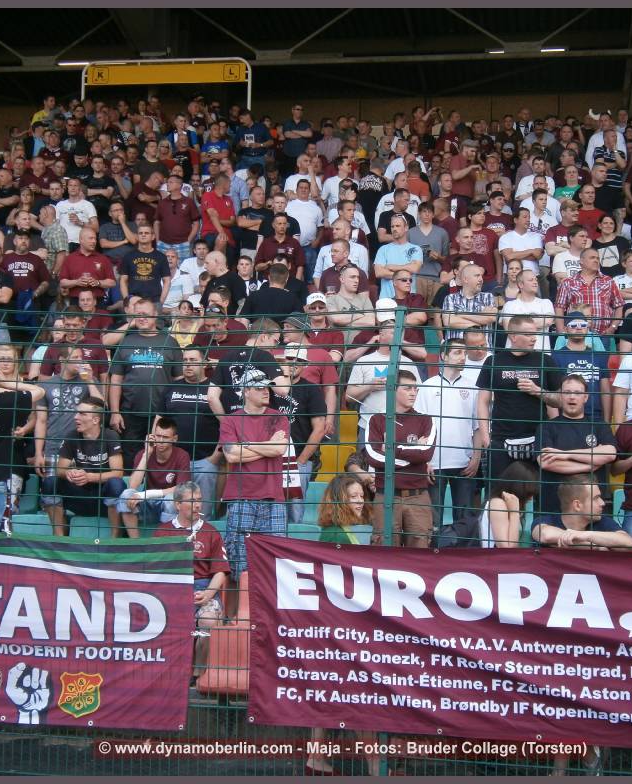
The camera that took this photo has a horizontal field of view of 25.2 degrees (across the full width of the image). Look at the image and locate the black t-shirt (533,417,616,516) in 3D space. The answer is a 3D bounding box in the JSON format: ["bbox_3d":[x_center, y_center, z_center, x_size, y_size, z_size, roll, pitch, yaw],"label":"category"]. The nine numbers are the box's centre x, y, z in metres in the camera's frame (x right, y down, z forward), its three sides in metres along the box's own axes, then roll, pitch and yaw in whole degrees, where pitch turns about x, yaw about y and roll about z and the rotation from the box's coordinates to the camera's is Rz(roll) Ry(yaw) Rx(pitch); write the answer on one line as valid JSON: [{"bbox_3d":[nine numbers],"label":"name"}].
[{"bbox_3d":[1.656,0.473,9.024,0.520,0.660,0.300,1,-5,7],"label":"black t-shirt"}]

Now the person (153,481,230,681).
[{"bbox_3d":[-0.748,1.139,8.500,0.520,1.220,0.720,1,-4,5],"label":"person"}]

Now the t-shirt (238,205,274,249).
[{"bbox_3d":[-0.707,-1.942,16.800,0.500,0.580,0.300,1,-2,9],"label":"t-shirt"}]

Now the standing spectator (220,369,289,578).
[{"bbox_3d":[-0.416,0.739,9.430,0.500,1.800,0.380,2,-5,-7],"label":"standing spectator"}]

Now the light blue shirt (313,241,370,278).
[{"bbox_3d":[0.263,-1.289,15.173,0.580,0.680,0.300,1,-5,9],"label":"light blue shirt"}]

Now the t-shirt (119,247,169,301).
[{"bbox_3d":[-1.807,-1.189,14.950,0.530,0.660,0.290,2,-2,-2],"label":"t-shirt"}]

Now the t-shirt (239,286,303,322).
[{"bbox_3d":[-0.414,-0.617,12.774,0.530,0.660,0.300,2,-4,-3],"label":"t-shirt"}]

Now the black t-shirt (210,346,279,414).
[{"bbox_3d":[-0.510,-0.004,10.100,0.520,0.670,0.330,0,-4,18],"label":"black t-shirt"}]

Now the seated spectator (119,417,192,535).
[{"bbox_3d":[-1.081,0.699,9.650,0.520,1.100,0.780,1,-4,8],"label":"seated spectator"}]

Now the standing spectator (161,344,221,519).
[{"bbox_3d":[-0.915,0.532,9.937,0.540,1.740,0.340,1,-4,0],"label":"standing spectator"}]

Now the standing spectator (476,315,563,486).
[{"bbox_3d":[1.350,0.412,9.541,0.600,1.880,0.380,1,-4,6],"label":"standing spectator"}]

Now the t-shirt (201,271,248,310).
[{"bbox_3d":[-0.824,-0.762,12.600,0.320,0.640,0.480,4,-5,-38],"label":"t-shirt"}]

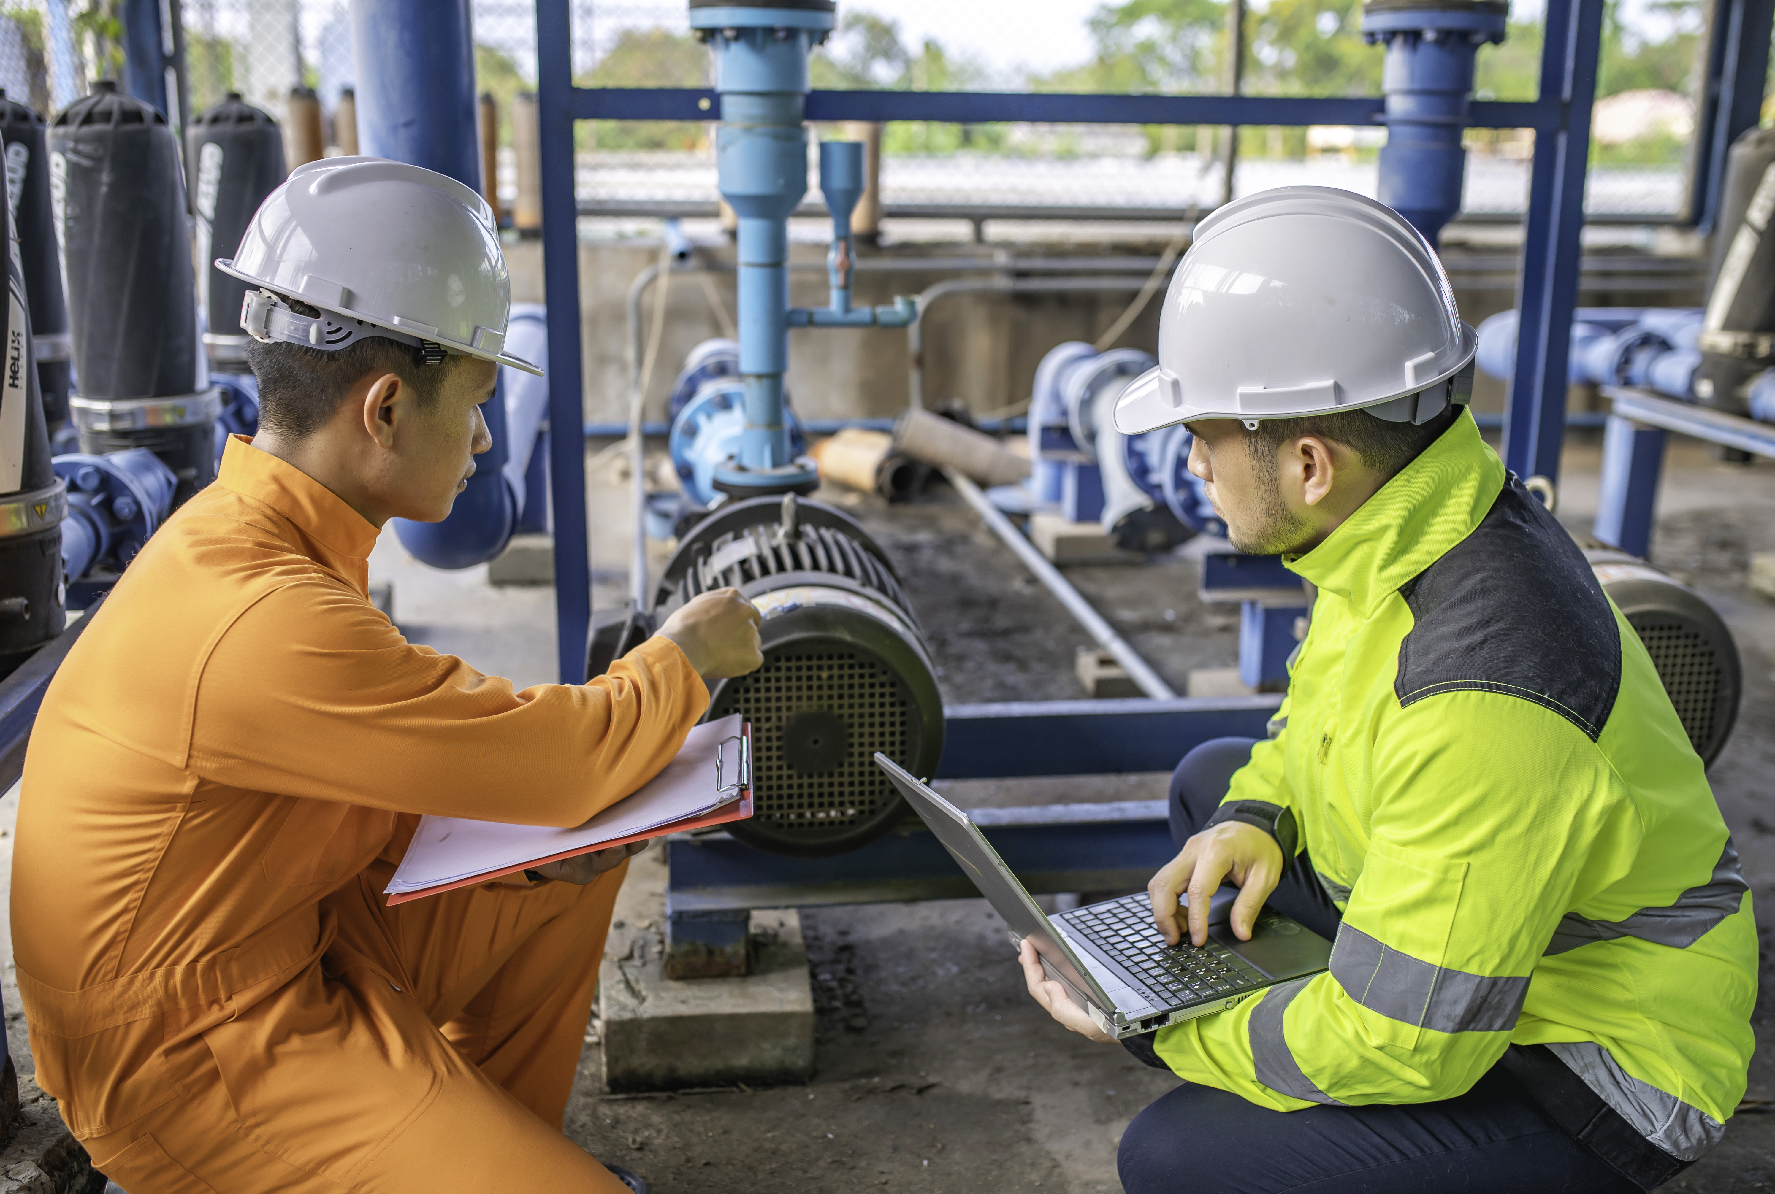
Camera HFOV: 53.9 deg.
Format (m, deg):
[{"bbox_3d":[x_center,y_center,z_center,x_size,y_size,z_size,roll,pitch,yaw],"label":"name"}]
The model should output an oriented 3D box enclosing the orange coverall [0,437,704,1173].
[{"bbox_3d":[-0.469,0.271,1.580,0.600,0.850,0.490,-9,17,-35],"label":"orange coverall"}]

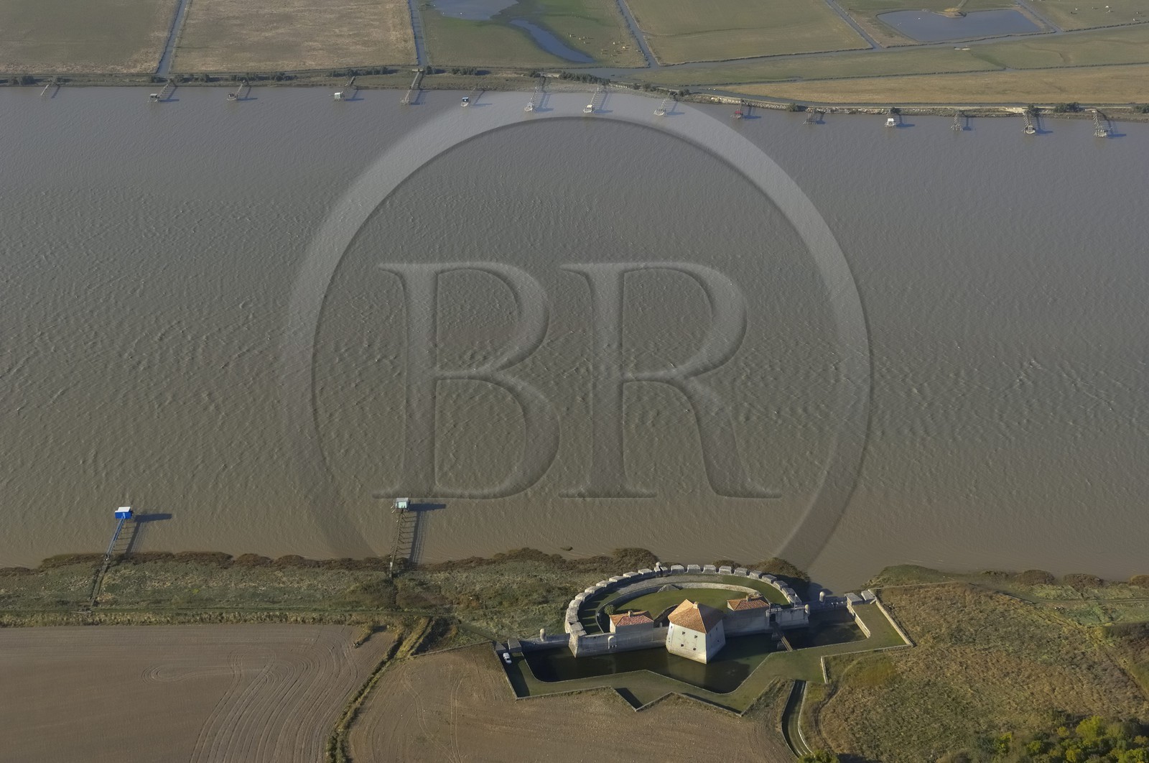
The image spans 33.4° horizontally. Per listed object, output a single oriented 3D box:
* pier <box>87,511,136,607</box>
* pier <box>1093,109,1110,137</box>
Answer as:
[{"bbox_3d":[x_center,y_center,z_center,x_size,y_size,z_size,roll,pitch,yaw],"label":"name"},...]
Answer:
[{"bbox_3d":[-138.190,51.860,564.500,5.200,4.900,57.640,-1,22,-2],"label":"pier"},{"bbox_3d":[285.260,-140.700,1040.570,5.500,5.300,43.620,3,22,9],"label":"pier"}]

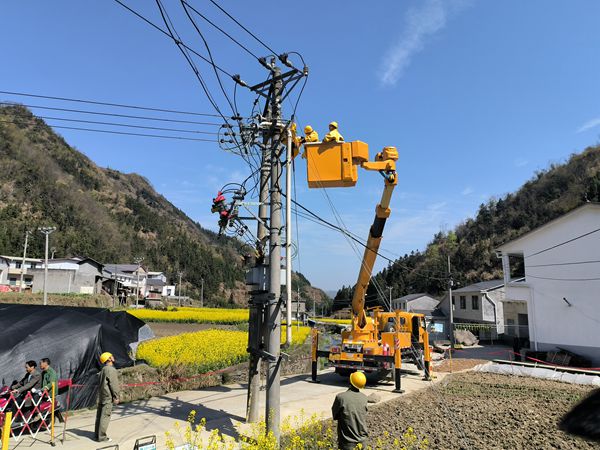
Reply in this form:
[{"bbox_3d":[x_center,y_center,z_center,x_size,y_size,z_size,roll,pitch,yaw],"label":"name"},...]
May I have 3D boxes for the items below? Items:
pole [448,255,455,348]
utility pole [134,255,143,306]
[{"bbox_3d":[10.483,5.279,32.484,0.500,6.405,0.320,0,-9,0],"label":"pole"},{"bbox_3d":[-23.002,8.253,66.560,1.500,7.412,0.300,0,-9,0],"label":"utility pole"}]

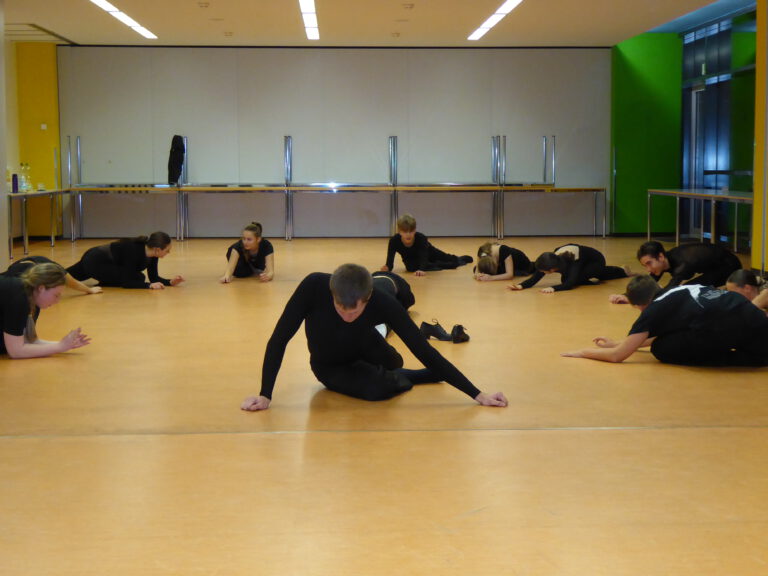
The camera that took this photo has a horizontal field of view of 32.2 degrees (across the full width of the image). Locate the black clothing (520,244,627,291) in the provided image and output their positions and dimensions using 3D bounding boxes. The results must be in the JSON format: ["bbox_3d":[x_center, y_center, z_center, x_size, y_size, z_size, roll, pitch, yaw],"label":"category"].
[{"bbox_3d":[1.710,-0.207,11.509,0.580,0.340,1.300,4,7,37],"label":"black clothing"}]

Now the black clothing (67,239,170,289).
[{"bbox_3d":[-2.330,-0.236,11.446,1.080,0.410,0.620,2,5,17],"label":"black clothing"}]

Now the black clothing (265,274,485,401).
[{"bbox_3d":[-0.050,0.196,5.993,0.940,0.540,0.800,0,5,0],"label":"black clothing"}]

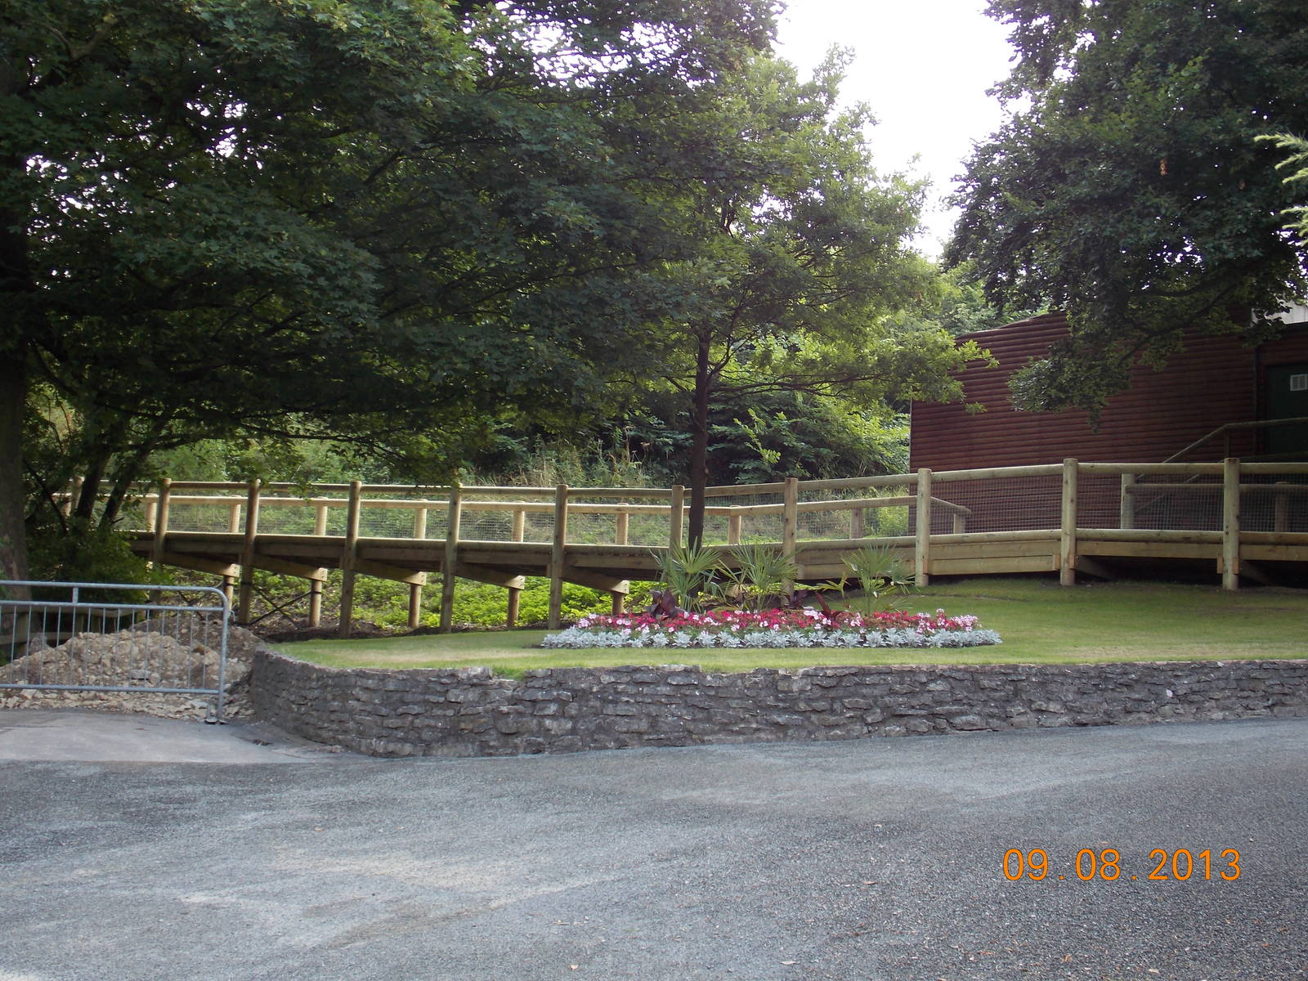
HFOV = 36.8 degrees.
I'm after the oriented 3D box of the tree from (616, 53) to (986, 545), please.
[{"bbox_3d":[1.405,-1.597,19.500,3.900,5.600,3.900,0,-1,0],"label":"tree"}]

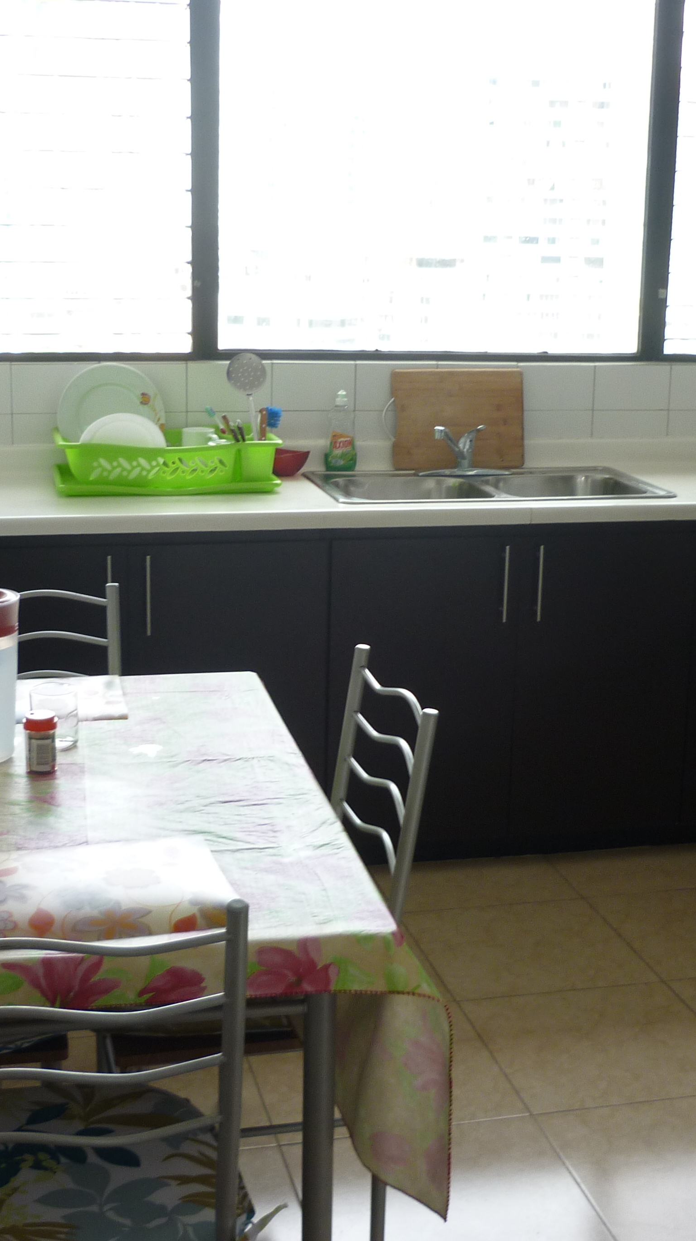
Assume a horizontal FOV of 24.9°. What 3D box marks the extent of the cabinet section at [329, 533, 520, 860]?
[{"bbox_3d":[0.107,0.137,3.986,0.451,0.836,0.580,-2,14,-13],"label":"cabinet section"}]

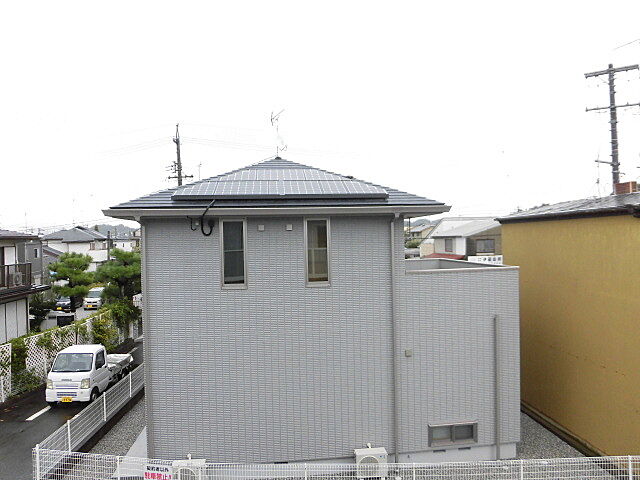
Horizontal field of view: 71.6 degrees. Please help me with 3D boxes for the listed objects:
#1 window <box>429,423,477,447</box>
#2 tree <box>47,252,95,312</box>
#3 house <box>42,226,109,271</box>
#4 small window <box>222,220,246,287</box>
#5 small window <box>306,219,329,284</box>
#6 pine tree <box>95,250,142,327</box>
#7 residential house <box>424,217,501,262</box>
[{"bbox_3d":[3.115,4.555,10.391,1.140,0.500,0.120,-1,-1,-5],"label":"window"},{"bbox_3d":[-16.522,2.826,29.500,2.900,4.100,2.900,-1,-1,-5],"label":"tree"},{"bbox_3d":[-31.830,1.895,58.000,6.800,7.500,6.600,-1,-1,-5],"label":"house"},{"bbox_3d":[-1.920,0.292,9.961,0.570,1.550,0.120,-1,-1,-5],"label":"small window"},{"bbox_3d":[-0.046,0.274,10.138,0.550,1.550,0.120,-1,-1,-5],"label":"small window"},{"bbox_3d":[-11.071,2.788,24.500,2.900,4.600,2.900,-1,-1,-5],"label":"pine tree"},{"bbox_3d":[16.075,1.166,45.000,8.200,7.200,9.000,-1,-1,-5],"label":"residential house"}]

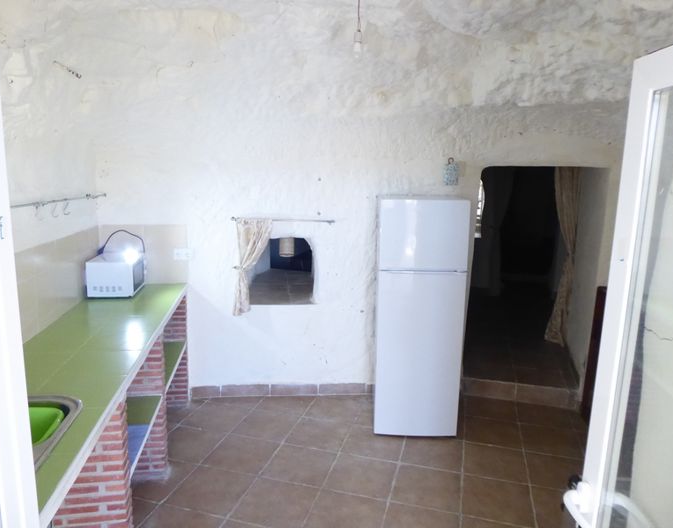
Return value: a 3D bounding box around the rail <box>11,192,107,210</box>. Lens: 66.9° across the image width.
[{"bbox_3d":[-1.568,-0.372,2.962,0.050,0.035,1.795,-1,10,-11],"label":"rail"}]

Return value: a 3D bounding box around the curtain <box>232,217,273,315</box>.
[{"bbox_3d":[-0.646,0.023,3.916,0.305,0.760,0.075,0,10,-5],"label":"curtain"}]

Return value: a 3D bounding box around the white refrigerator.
[{"bbox_3d":[0.583,0.352,3.707,0.575,1.655,0.600,1,10,2],"label":"white refrigerator"}]

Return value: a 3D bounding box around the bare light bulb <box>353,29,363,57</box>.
[{"bbox_3d":[0.117,-1.216,2.800,0.055,0.155,0.055,1,10,0],"label":"bare light bulb"}]

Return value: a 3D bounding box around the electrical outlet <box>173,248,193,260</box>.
[{"bbox_3d":[-1.177,-0.073,3.898,0.145,0.083,0.015,0,10,-3],"label":"electrical outlet"}]

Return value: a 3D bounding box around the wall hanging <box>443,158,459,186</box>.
[{"bbox_3d":[0.900,-0.720,4.006,0.118,0.215,0.030,2,10,5],"label":"wall hanging"}]

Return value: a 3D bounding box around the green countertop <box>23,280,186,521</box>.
[{"bbox_3d":[-1.263,0.449,2.495,0.648,0.055,3.005,-1,11,-9],"label":"green countertop"}]

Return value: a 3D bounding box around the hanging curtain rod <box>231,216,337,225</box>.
[{"bbox_3d":[-0.403,-0.331,3.870,0.779,0.028,0.045,1,10,-5],"label":"hanging curtain rod"}]

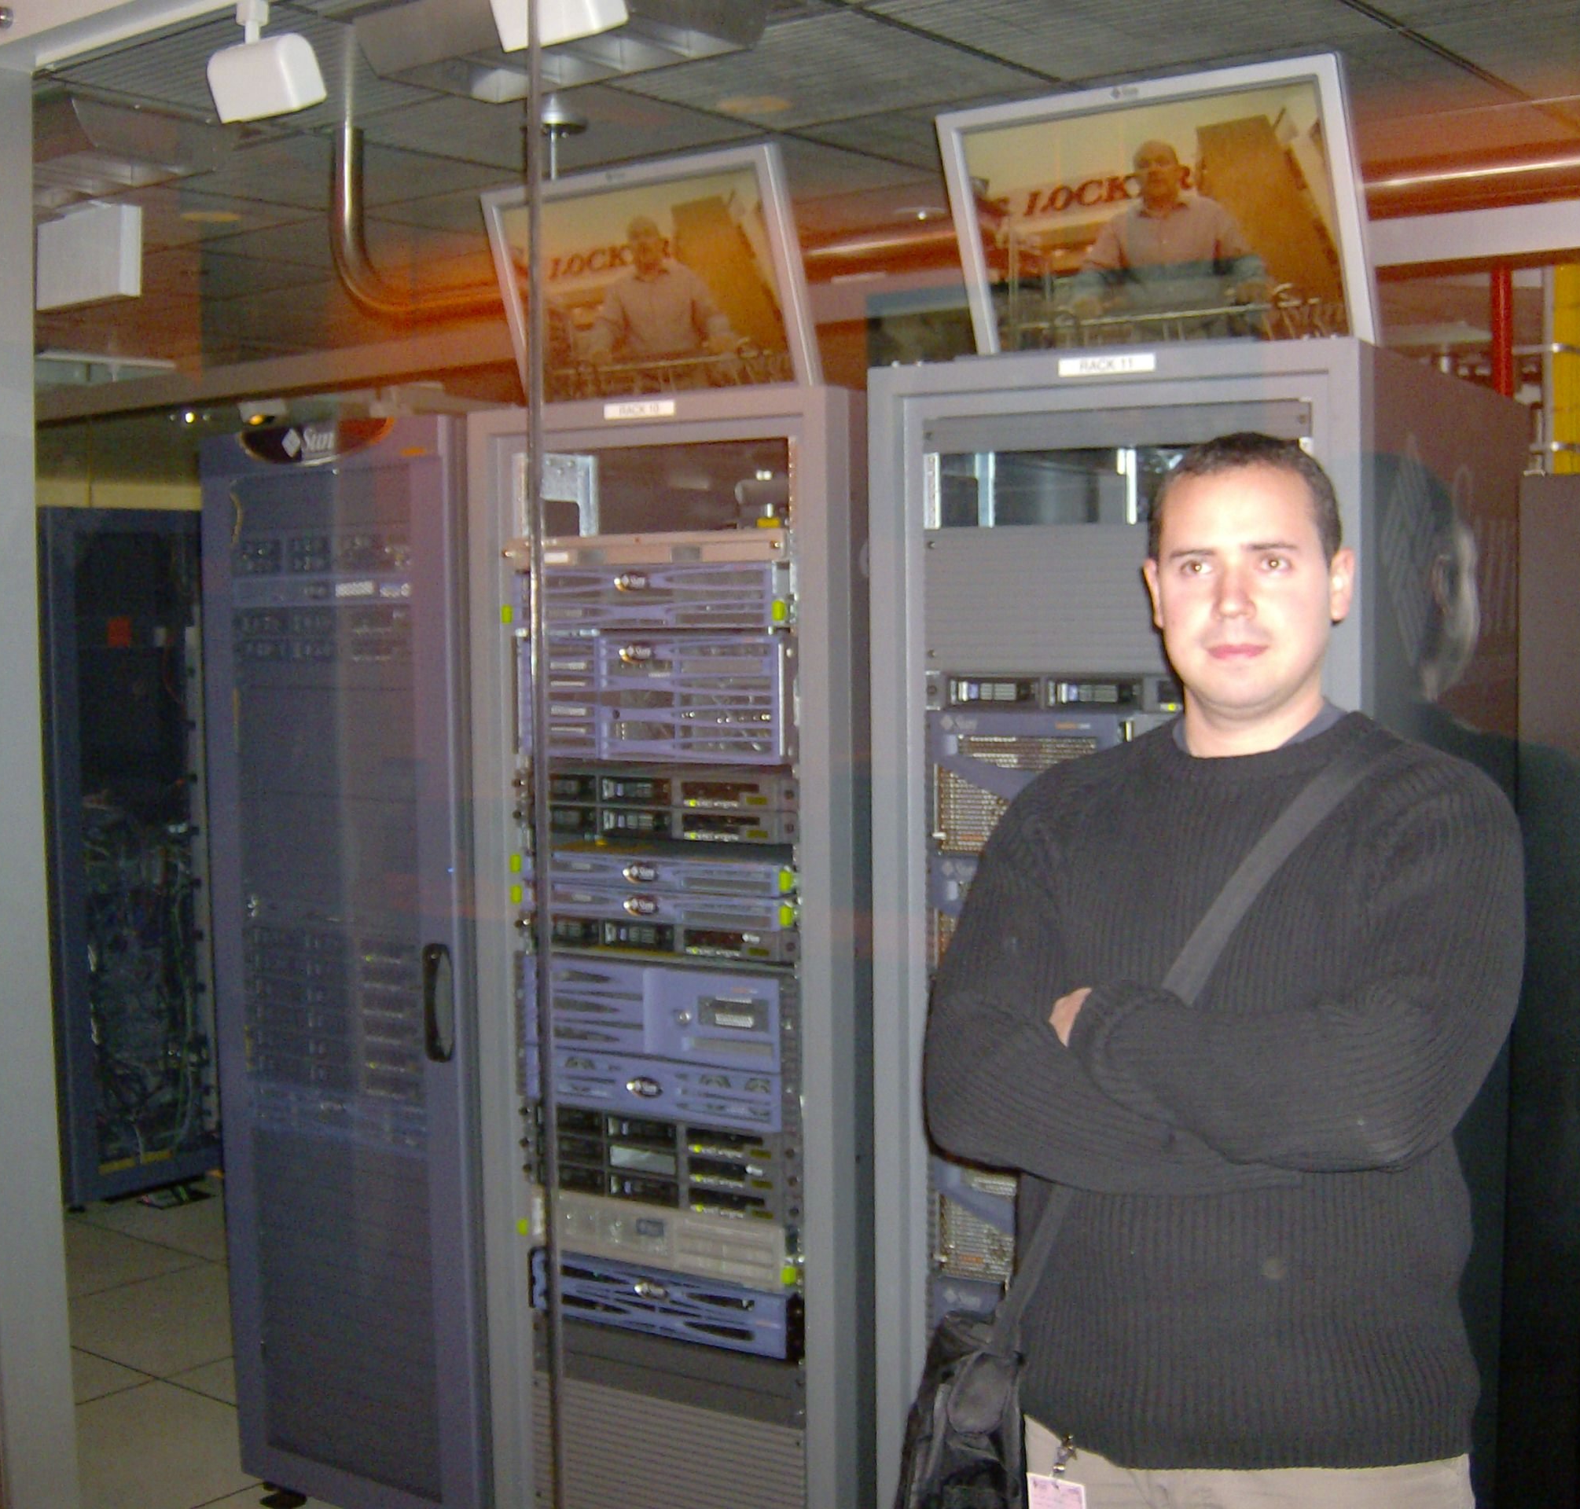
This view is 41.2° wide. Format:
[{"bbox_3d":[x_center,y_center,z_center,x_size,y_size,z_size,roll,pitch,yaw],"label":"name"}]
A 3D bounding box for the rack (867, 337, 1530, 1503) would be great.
[{"bbox_3d":[0.625,0.449,2.958,0.610,1.910,1.020,2,5,29],"label":"rack"}]

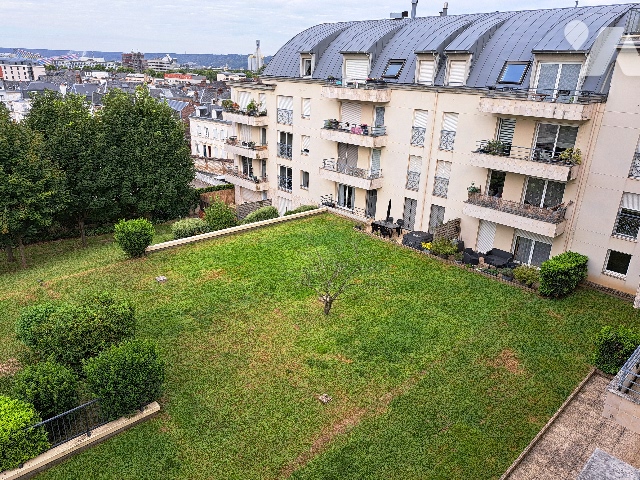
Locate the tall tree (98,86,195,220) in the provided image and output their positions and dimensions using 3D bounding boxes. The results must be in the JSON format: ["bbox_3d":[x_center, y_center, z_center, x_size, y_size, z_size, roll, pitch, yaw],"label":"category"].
[{"bbox_3d":[-12.435,-6.414,31.800,6.600,9.400,6.800,-15,26,-36],"label":"tall tree"}]

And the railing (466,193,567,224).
[{"bbox_3d":[9.983,-1.811,22.740,1.300,0.640,4.700,-17,28,-41],"label":"railing"}]

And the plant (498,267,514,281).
[{"bbox_3d":[9.547,1.744,22.591,0.700,0.660,0.680,21,29,39],"label":"plant"}]

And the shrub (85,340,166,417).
[{"bbox_3d":[-6.045,4.181,13.653,2.150,2.000,2.200,21,29,39],"label":"shrub"}]

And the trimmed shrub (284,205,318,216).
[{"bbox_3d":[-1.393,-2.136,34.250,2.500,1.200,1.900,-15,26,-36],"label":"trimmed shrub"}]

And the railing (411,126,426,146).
[{"bbox_3d":[5.930,-6.195,26.685,0.070,1.060,0.950,-17,28,-41],"label":"railing"}]

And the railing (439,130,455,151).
[{"bbox_3d":[7.252,-5.712,25.458,0.120,1.080,1.050,-17,28,-40],"label":"railing"}]

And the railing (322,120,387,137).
[{"bbox_3d":[2.300,-7.626,30.325,1.050,0.700,5.200,-15,26,-36],"label":"railing"}]

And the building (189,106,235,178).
[{"bbox_3d":[-12.966,-17.178,70.356,14.000,9.300,9.000,20,28,39],"label":"building"}]

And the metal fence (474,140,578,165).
[{"bbox_3d":[10.299,-4.419,22.388,0.950,0.660,4.850,-18,28,-41],"label":"metal fence"}]

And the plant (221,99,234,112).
[{"bbox_3d":[-8.433,-12.217,40.451,1.000,1.100,1.050,-15,26,-36],"label":"plant"}]

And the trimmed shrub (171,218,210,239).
[{"bbox_3d":[-8.473,-0.861,28.972,2.400,1.150,1.900,-17,28,-41],"label":"trimmed shrub"}]

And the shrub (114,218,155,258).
[{"bbox_3d":[-10.167,-0.140,24.213,2.100,1.850,2.100,-17,28,-41],"label":"shrub"}]

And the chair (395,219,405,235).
[{"bbox_3d":[5.033,-0.783,28.165,0.550,0.880,0.500,-17,28,-41],"label":"chair"}]

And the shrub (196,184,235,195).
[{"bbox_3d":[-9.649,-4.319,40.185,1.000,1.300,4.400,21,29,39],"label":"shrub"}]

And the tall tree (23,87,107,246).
[{"bbox_3d":[-15.405,-4.020,27.336,4.700,9.600,4.700,21,29,39],"label":"tall tree"}]

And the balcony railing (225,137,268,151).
[{"bbox_3d":[-6.648,-8.434,39.591,1.050,0.720,5.200,-17,28,-40],"label":"balcony railing"}]

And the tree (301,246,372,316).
[{"bbox_3d":[0.526,1.894,18.866,2.900,2.700,2.900,1,22,-1],"label":"tree"}]

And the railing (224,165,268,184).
[{"bbox_3d":[-6.786,-5.923,40.640,1.050,0.720,5.300,-17,28,-40],"label":"railing"}]

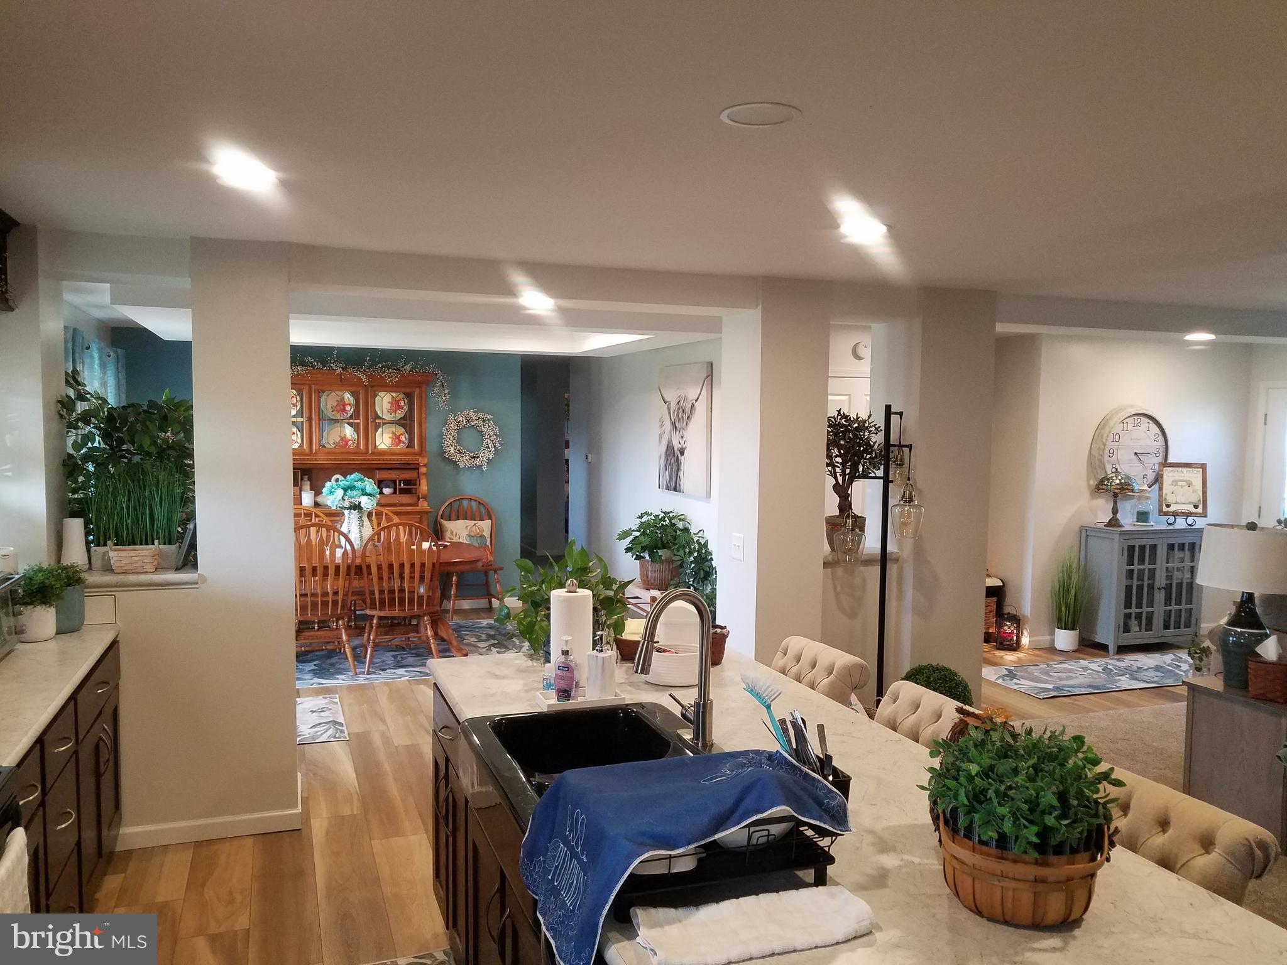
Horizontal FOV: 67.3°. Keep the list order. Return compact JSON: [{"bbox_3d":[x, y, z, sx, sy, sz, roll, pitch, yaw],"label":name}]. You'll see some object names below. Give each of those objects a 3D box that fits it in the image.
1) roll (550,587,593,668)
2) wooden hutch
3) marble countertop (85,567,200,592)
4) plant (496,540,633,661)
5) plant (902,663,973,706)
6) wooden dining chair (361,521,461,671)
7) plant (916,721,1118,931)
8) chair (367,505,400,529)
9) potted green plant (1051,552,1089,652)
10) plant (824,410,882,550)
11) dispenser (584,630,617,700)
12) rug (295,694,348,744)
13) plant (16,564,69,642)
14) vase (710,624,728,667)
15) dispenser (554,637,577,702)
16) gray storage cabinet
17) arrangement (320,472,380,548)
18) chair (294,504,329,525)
[{"bbox_3d":[-0.229,0.501,3.096,0.132,0.286,0.132,1,3,0],"label":"roll"},{"bbox_3d":[-2.647,0.132,8.420,1.560,2.170,0.480,-1,4,-20],"label":"wooden hutch"},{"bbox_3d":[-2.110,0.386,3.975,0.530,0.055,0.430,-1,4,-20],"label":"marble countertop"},{"bbox_3d":[-0.268,0.411,3.349,0.470,0.415,0.420,-1,4,-20],"label":"plant"},{"bbox_3d":[1.415,1.174,4.732,0.390,0.580,0.390,-1,4,-20],"label":"plant"},{"bbox_3d":[-1.751,0.787,6.958,0.540,1.055,0.570,-1,4,-20],"label":"wooden dining chair"},{"bbox_3d":[0.668,0.587,1.723,0.335,0.300,0.325,2,4,22],"label":"plant"},{"bbox_3d":[-2.075,0.720,7.468,0.520,1.040,0.550,-1,4,-20],"label":"chair"},{"bbox_3d":[3.275,0.917,7.443,0.280,0.770,0.270,-1,4,-20],"label":"potted green plant"},{"bbox_3d":[1.091,-0.016,5.147,0.460,0.770,0.440,-1,4,-20],"label":"plant"},{"bbox_3d":[-0.126,0.551,2.914,0.064,0.214,0.064,3,4,38],"label":"dispenser"},{"bbox_3d":[-2.288,1.359,5.431,1.150,0.012,0.880,-1,4,-20],"label":"rug"},{"bbox_3d":[-2.225,0.440,3.573,0.175,0.278,0.170,-1,4,-20],"label":"plant"},{"bbox_3d":[0.224,0.576,3.437,0.155,0.120,0.155,-1,4,-20],"label":"vase"},{"bbox_3d":[-0.223,0.542,2.836,0.066,0.192,0.045,2,4,16],"label":"dispenser"},{"bbox_3d":[3.920,0.825,7.628,0.920,0.945,0.350,-1,4,-20],"label":"gray storage cabinet"},{"bbox_3d":[-2.296,0.222,7.562,0.460,0.579,0.440,-1,4,-20],"label":"arrangement"},{"bbox_3d":[-2.714,0.730,7.749,0.540,1.055,0.570,-1,4,-20],"label":"chair"}]

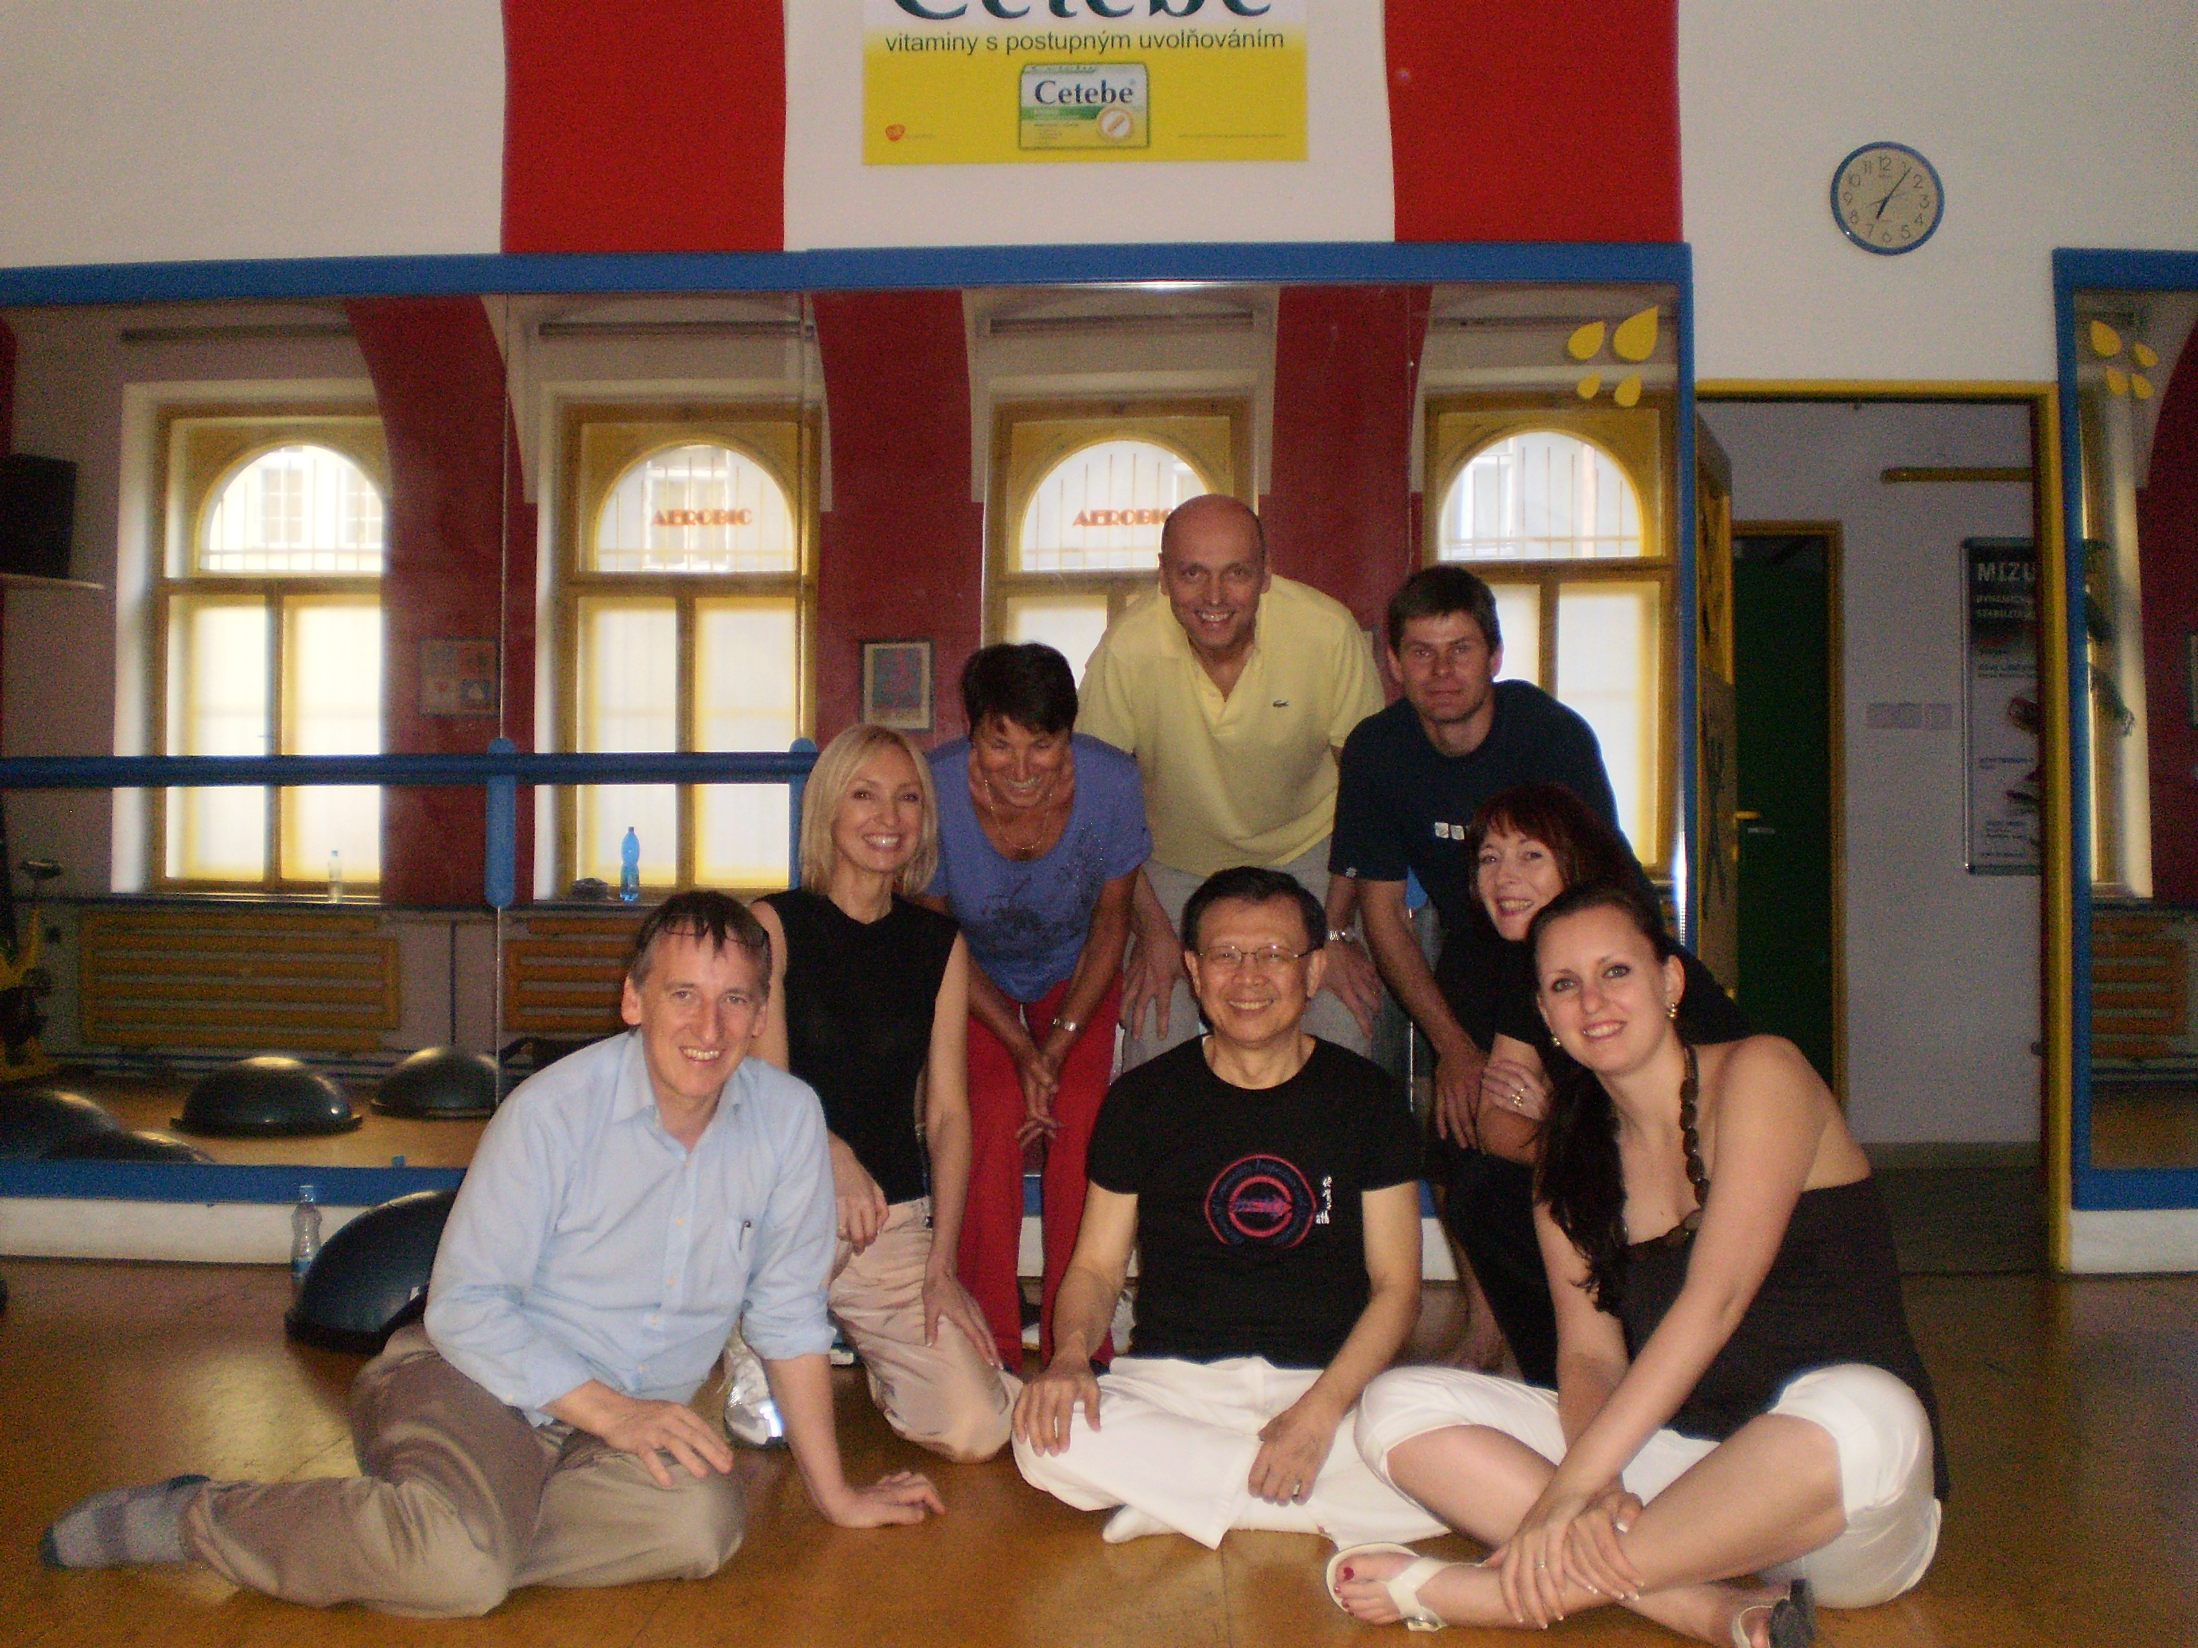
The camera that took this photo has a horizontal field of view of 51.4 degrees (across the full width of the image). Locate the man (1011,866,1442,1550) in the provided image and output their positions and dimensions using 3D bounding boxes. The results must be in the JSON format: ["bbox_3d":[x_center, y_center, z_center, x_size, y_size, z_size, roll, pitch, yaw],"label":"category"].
[{"bbox_3d":[0.215,0.466,3.050,0.660,0.830,0.600,0,-2,2],"label":"man"}]

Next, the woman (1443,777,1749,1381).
[{"bbox_3d":[0.735,0.419,3.320,0.580,0.950,0.700,-1,-3,25],"label":"woman"}]

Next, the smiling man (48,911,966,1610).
[{"bbox_3d":[-0.730,0.471,2.870,1.050,0.800,0.800,1,-2,-10],"label":"smiling man"}]

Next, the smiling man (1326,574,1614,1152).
[{"bbox_3d":[0.620,0.256,3.730,0.530,1.310,0.750,0,-2,14],"label":"smiling man"}]

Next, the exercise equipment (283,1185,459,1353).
[{"bbox_3d":[-1.080,0.769,3.930,0.640,0.270,0.640,0,-2,0],"label":"exercise equipment"}]

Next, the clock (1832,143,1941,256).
[{"bbox_3d":[1.660,-1.320,4.796,0.240,0.240,0.040,0,-2,3],"label":"clock"}]

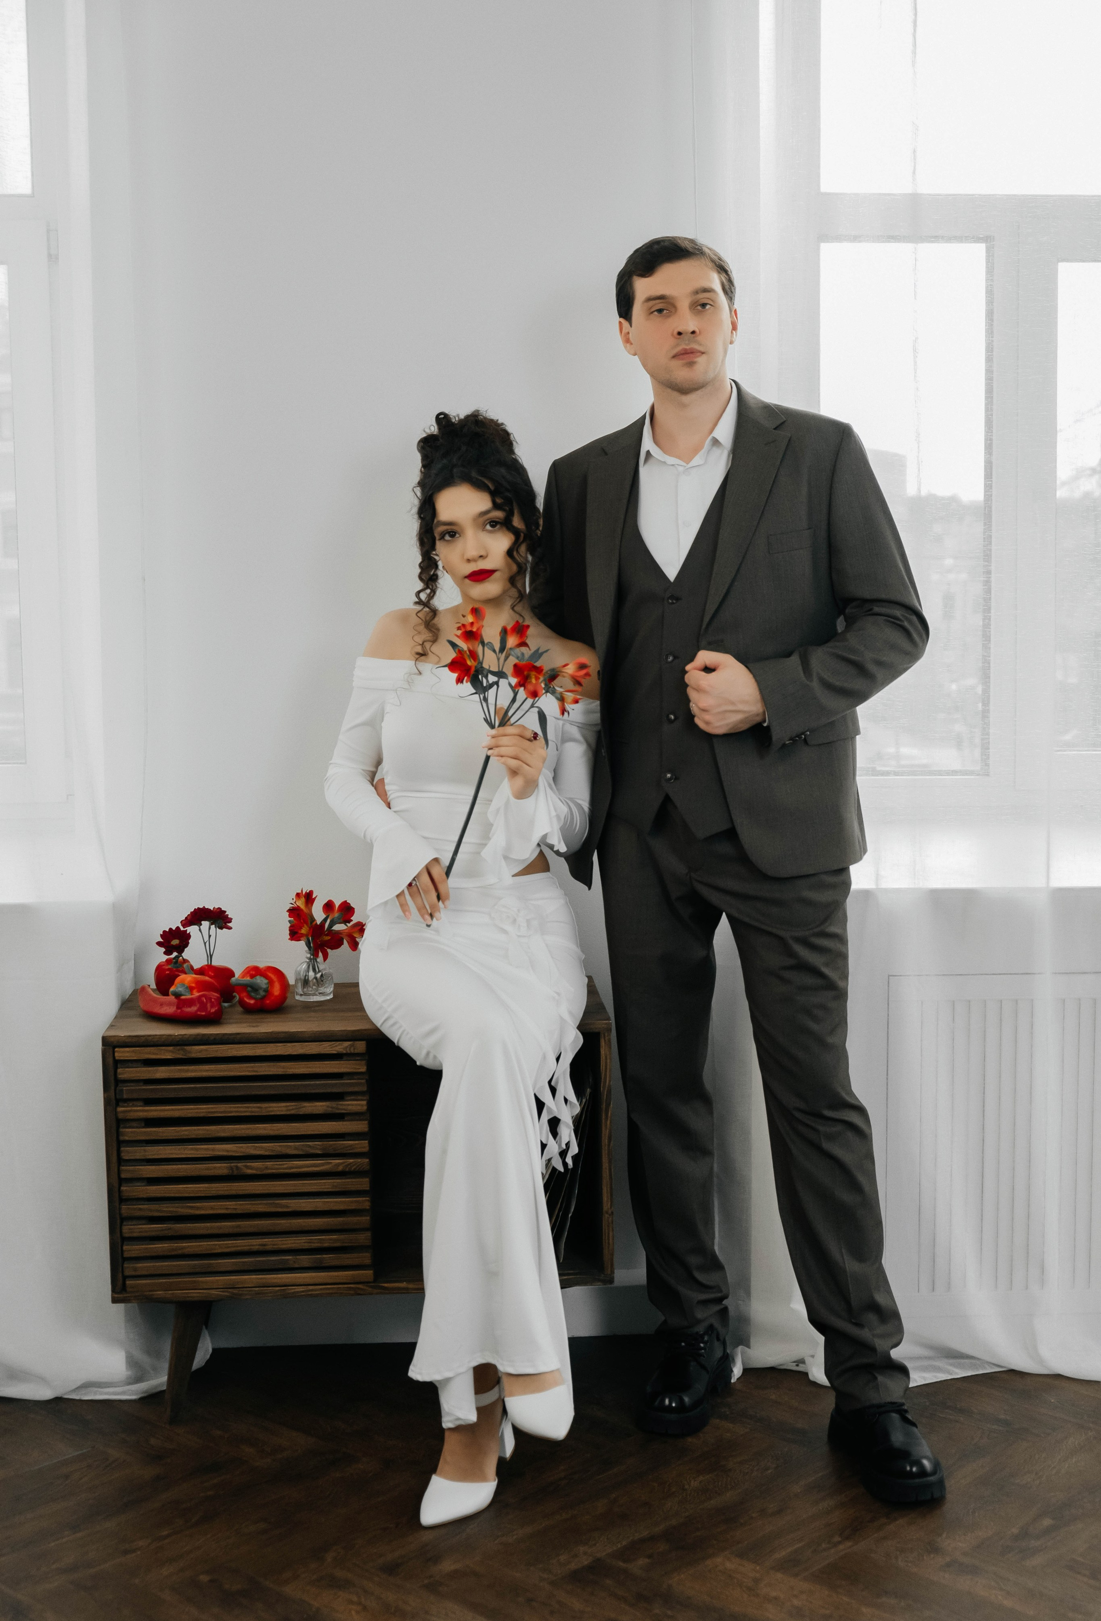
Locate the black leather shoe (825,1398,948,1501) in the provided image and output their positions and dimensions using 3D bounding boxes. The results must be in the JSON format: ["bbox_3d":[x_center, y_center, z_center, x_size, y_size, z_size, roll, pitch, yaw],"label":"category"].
[{"bbox_3d":[0.497,0.906,3.195,0.112,0.120,0.300,-2,5,-13],"label":"black leather shoe"}]

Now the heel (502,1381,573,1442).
[{"bbox_3d":[-0.027,0.765,3.038,0.085,0.135,0.240,-3,23,-24],"label":"heel"}]

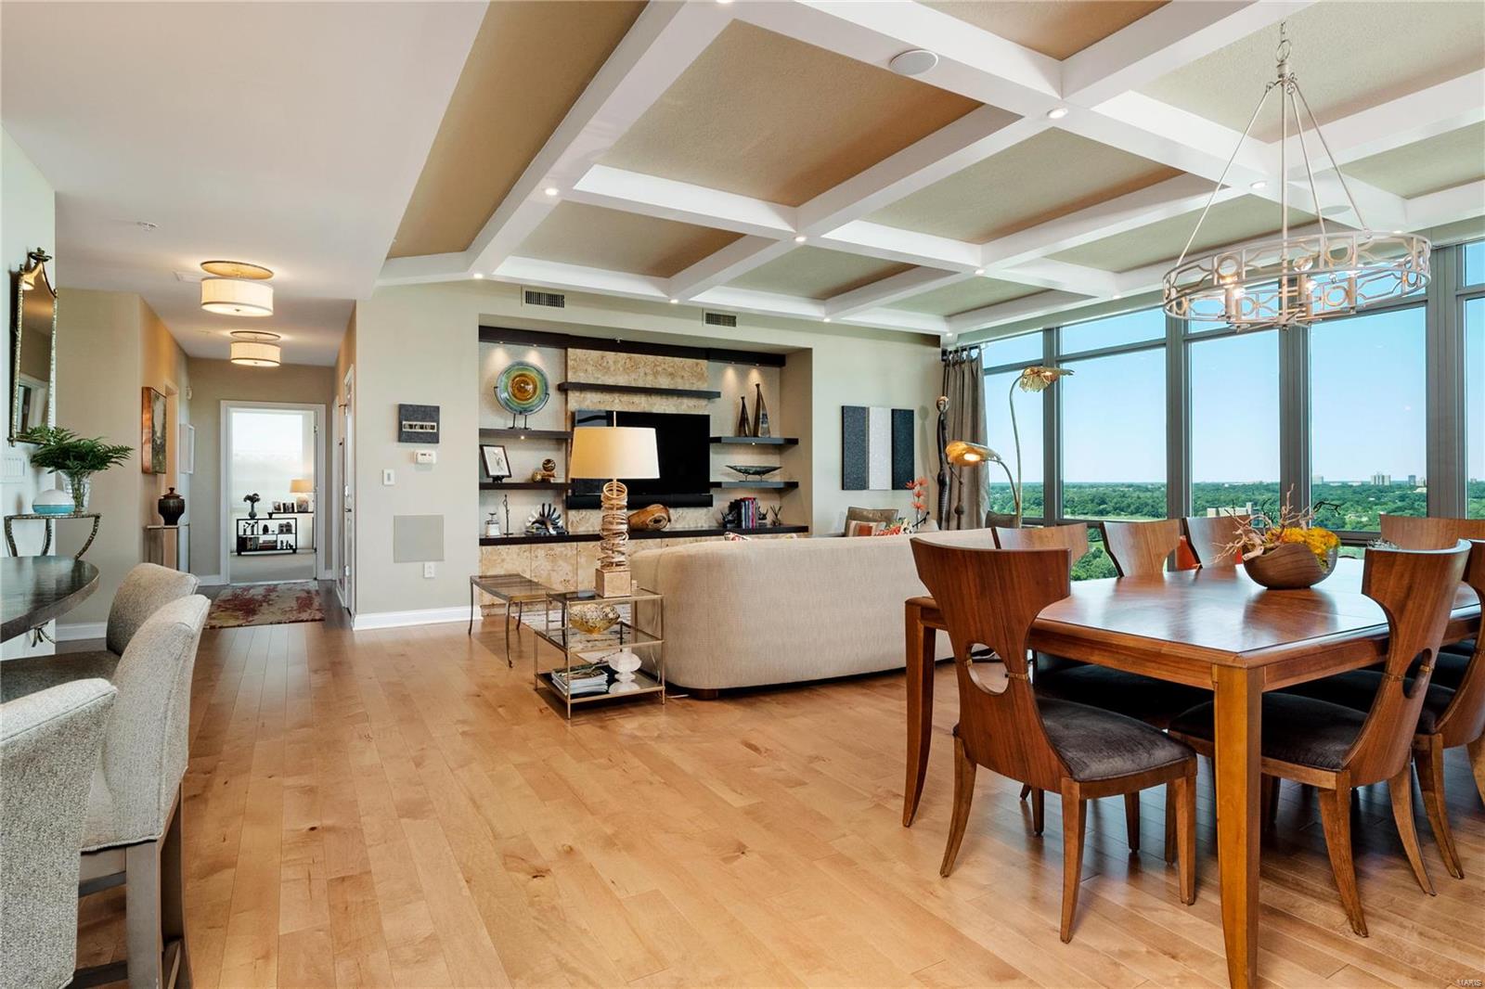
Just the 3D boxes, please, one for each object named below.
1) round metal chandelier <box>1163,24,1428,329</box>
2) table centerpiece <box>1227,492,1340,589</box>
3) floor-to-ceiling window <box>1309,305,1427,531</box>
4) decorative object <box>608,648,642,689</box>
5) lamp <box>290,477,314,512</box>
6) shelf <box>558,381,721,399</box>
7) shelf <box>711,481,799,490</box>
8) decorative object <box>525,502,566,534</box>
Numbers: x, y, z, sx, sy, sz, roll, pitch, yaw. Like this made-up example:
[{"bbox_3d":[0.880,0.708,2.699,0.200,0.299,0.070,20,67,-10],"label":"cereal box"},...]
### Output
[{"bbox_3d":[2.087,-1.236,2.862,0.810,1.203,0.810,0,1,-30],"label":"round metal chandelier"},{"bbox_3d":[2.006,0.171,2.773,0.321,0.352,0.382,-1,1,-29],"label":"table centerpiece"},{"bbox_3d":[4.569,-0.535,5.440,0.100,1.600,0.700,-1,1,-31],"label":"floor-to-ceiling window"},{"bbox_3d":[-0.618,0.909,3.878,0.169,0.219,0.169,0,1,0],"label":"decorative object"},{"bbox_3d":[-7.604,0.018,12.848,0.380,0.590,0.380,0,1,-29],"label":"lamp"},{"bbox_3d":[-1.012,-1.041,7.537,1.657,0.058,0.241,-1,1,-29],"label":"shelf"},{"bbox_3d":[0.056,-0.103,8.113,1.090,0.068,0.360,0,1,-30],"label":"shelf"},{"bbox_3d":[-1.777,0.227,6.778,0.392,0.286,0.151,-1,1,-29],"label":"decorative object"}]

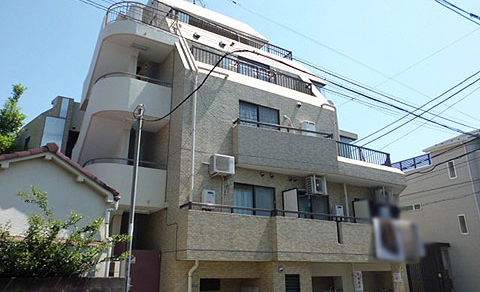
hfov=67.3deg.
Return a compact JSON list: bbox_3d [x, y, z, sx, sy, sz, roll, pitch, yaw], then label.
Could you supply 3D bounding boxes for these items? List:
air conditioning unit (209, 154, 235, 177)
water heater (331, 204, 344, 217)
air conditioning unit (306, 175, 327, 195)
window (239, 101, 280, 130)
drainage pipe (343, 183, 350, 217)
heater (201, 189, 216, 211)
[{"bbox_3d":[-0.489,0.583,10.589,0.690,0.540,0.280,11,-22,-29],"label":"air conditioning unit"},{"bbox_3d":[3.478,2.362,12.650,0.370,0.520,0.220,11,-22,-29],"label":"water heater"},{"bbox_3d":[2.582,1.325,12.036,0.670,0.550,0.280,11,-22,-29],"label":"air conditioning unit"},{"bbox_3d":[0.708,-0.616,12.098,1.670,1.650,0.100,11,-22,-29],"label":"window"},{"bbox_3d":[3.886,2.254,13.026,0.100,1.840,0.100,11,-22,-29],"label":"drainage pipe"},{"bbox_3d":[-0.865,1.549,10.162,0.360,0.550,0.220,11,-22,-29],"label":"heater"}]

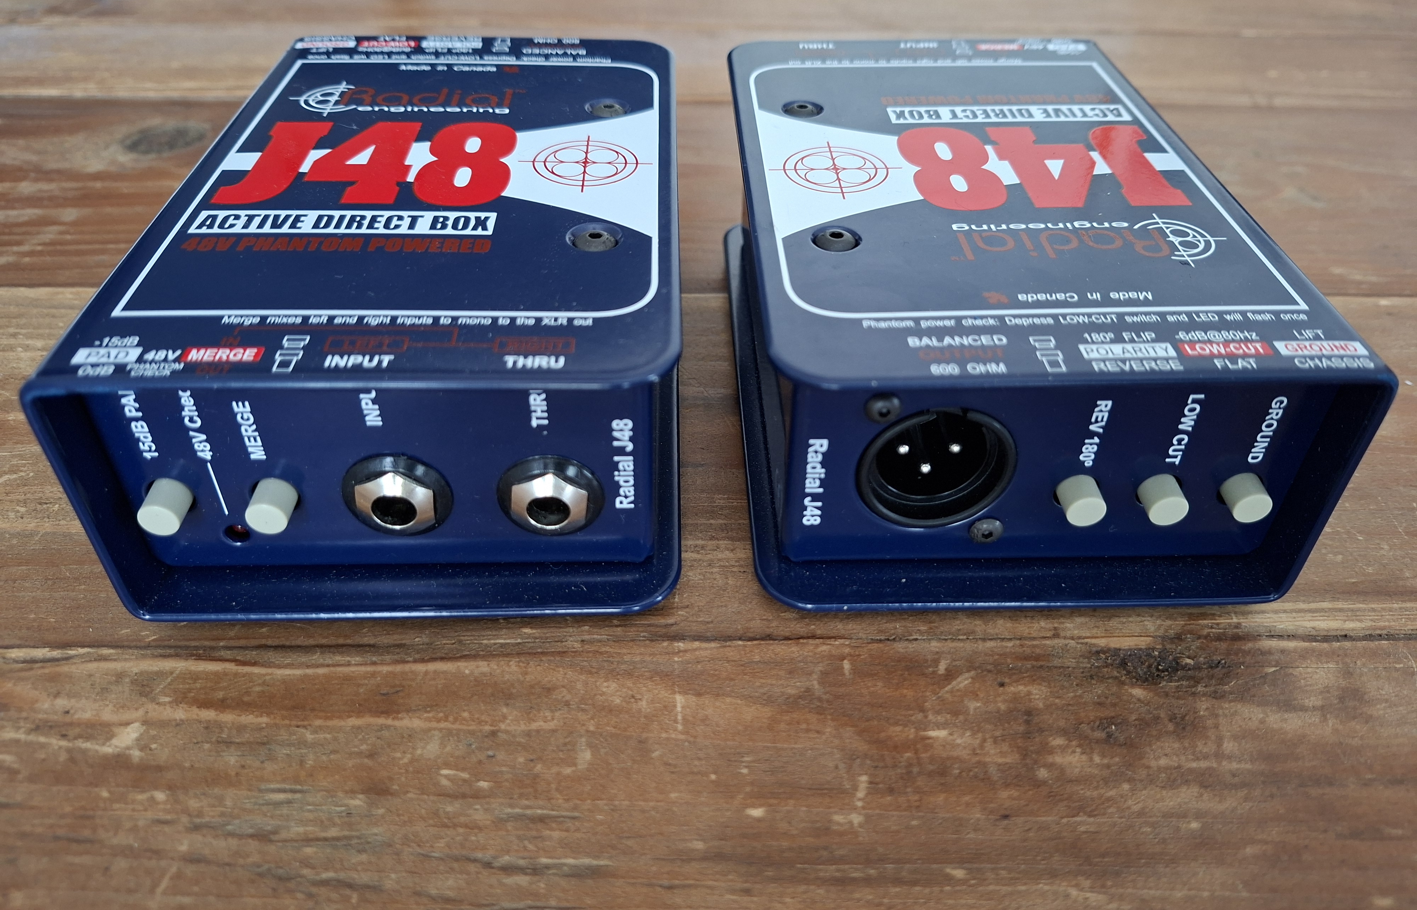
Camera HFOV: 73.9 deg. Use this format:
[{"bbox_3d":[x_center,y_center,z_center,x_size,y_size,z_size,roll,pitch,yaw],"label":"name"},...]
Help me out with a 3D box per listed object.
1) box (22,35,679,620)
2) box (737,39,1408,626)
[{"bbox_3d":[-0.049,-0.034,0.181,0.085,0.048,0.126,-1,43,-1],"label":"box"},{"bbox_3d":[0.049,-0.035,0.185,0.085,0.048,0.126,-1,43,-1],"label":"box"}]

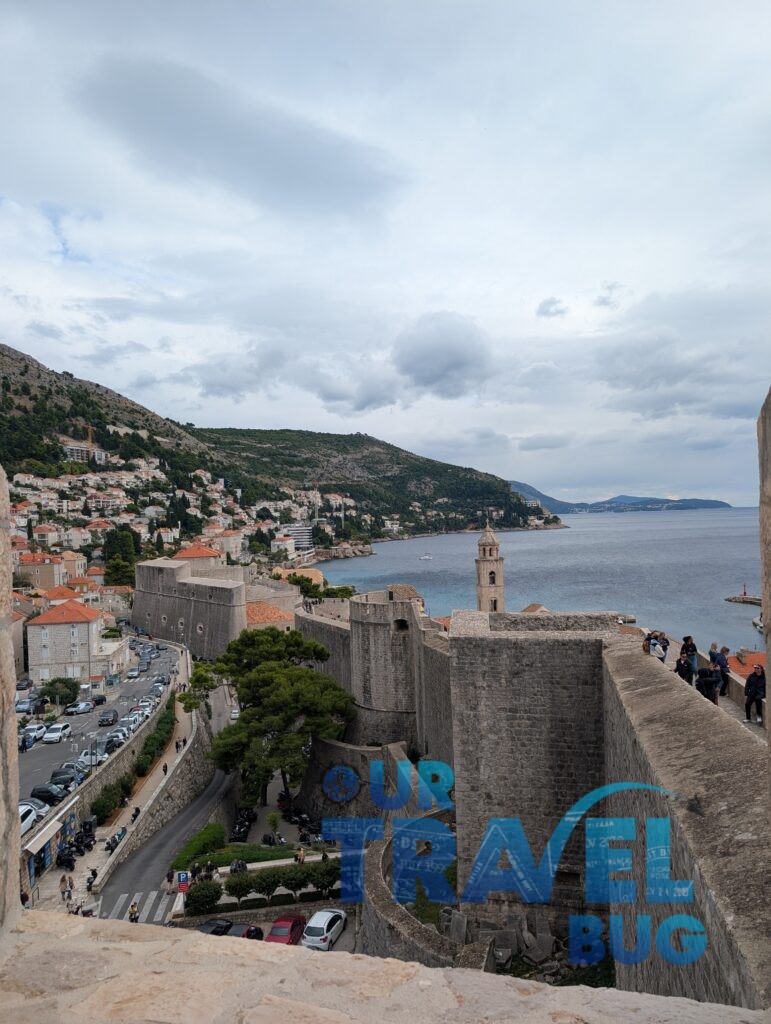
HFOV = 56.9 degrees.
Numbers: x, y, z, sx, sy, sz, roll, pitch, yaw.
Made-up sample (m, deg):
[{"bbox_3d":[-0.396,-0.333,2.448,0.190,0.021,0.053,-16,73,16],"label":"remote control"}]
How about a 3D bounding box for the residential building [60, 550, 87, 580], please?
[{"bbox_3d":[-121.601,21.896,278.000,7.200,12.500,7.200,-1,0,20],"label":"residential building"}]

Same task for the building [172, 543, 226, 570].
[{"bbox_3d":[-70.500,18.000,266.000,16.000,14.000,17.000,-1,0,-10],"label":"building"}]

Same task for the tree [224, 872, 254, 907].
[{"bbox_3d":[-9.602,24.808,46.600,1.950,2.400,1.950,-1,0,0],"label":"tree"}]

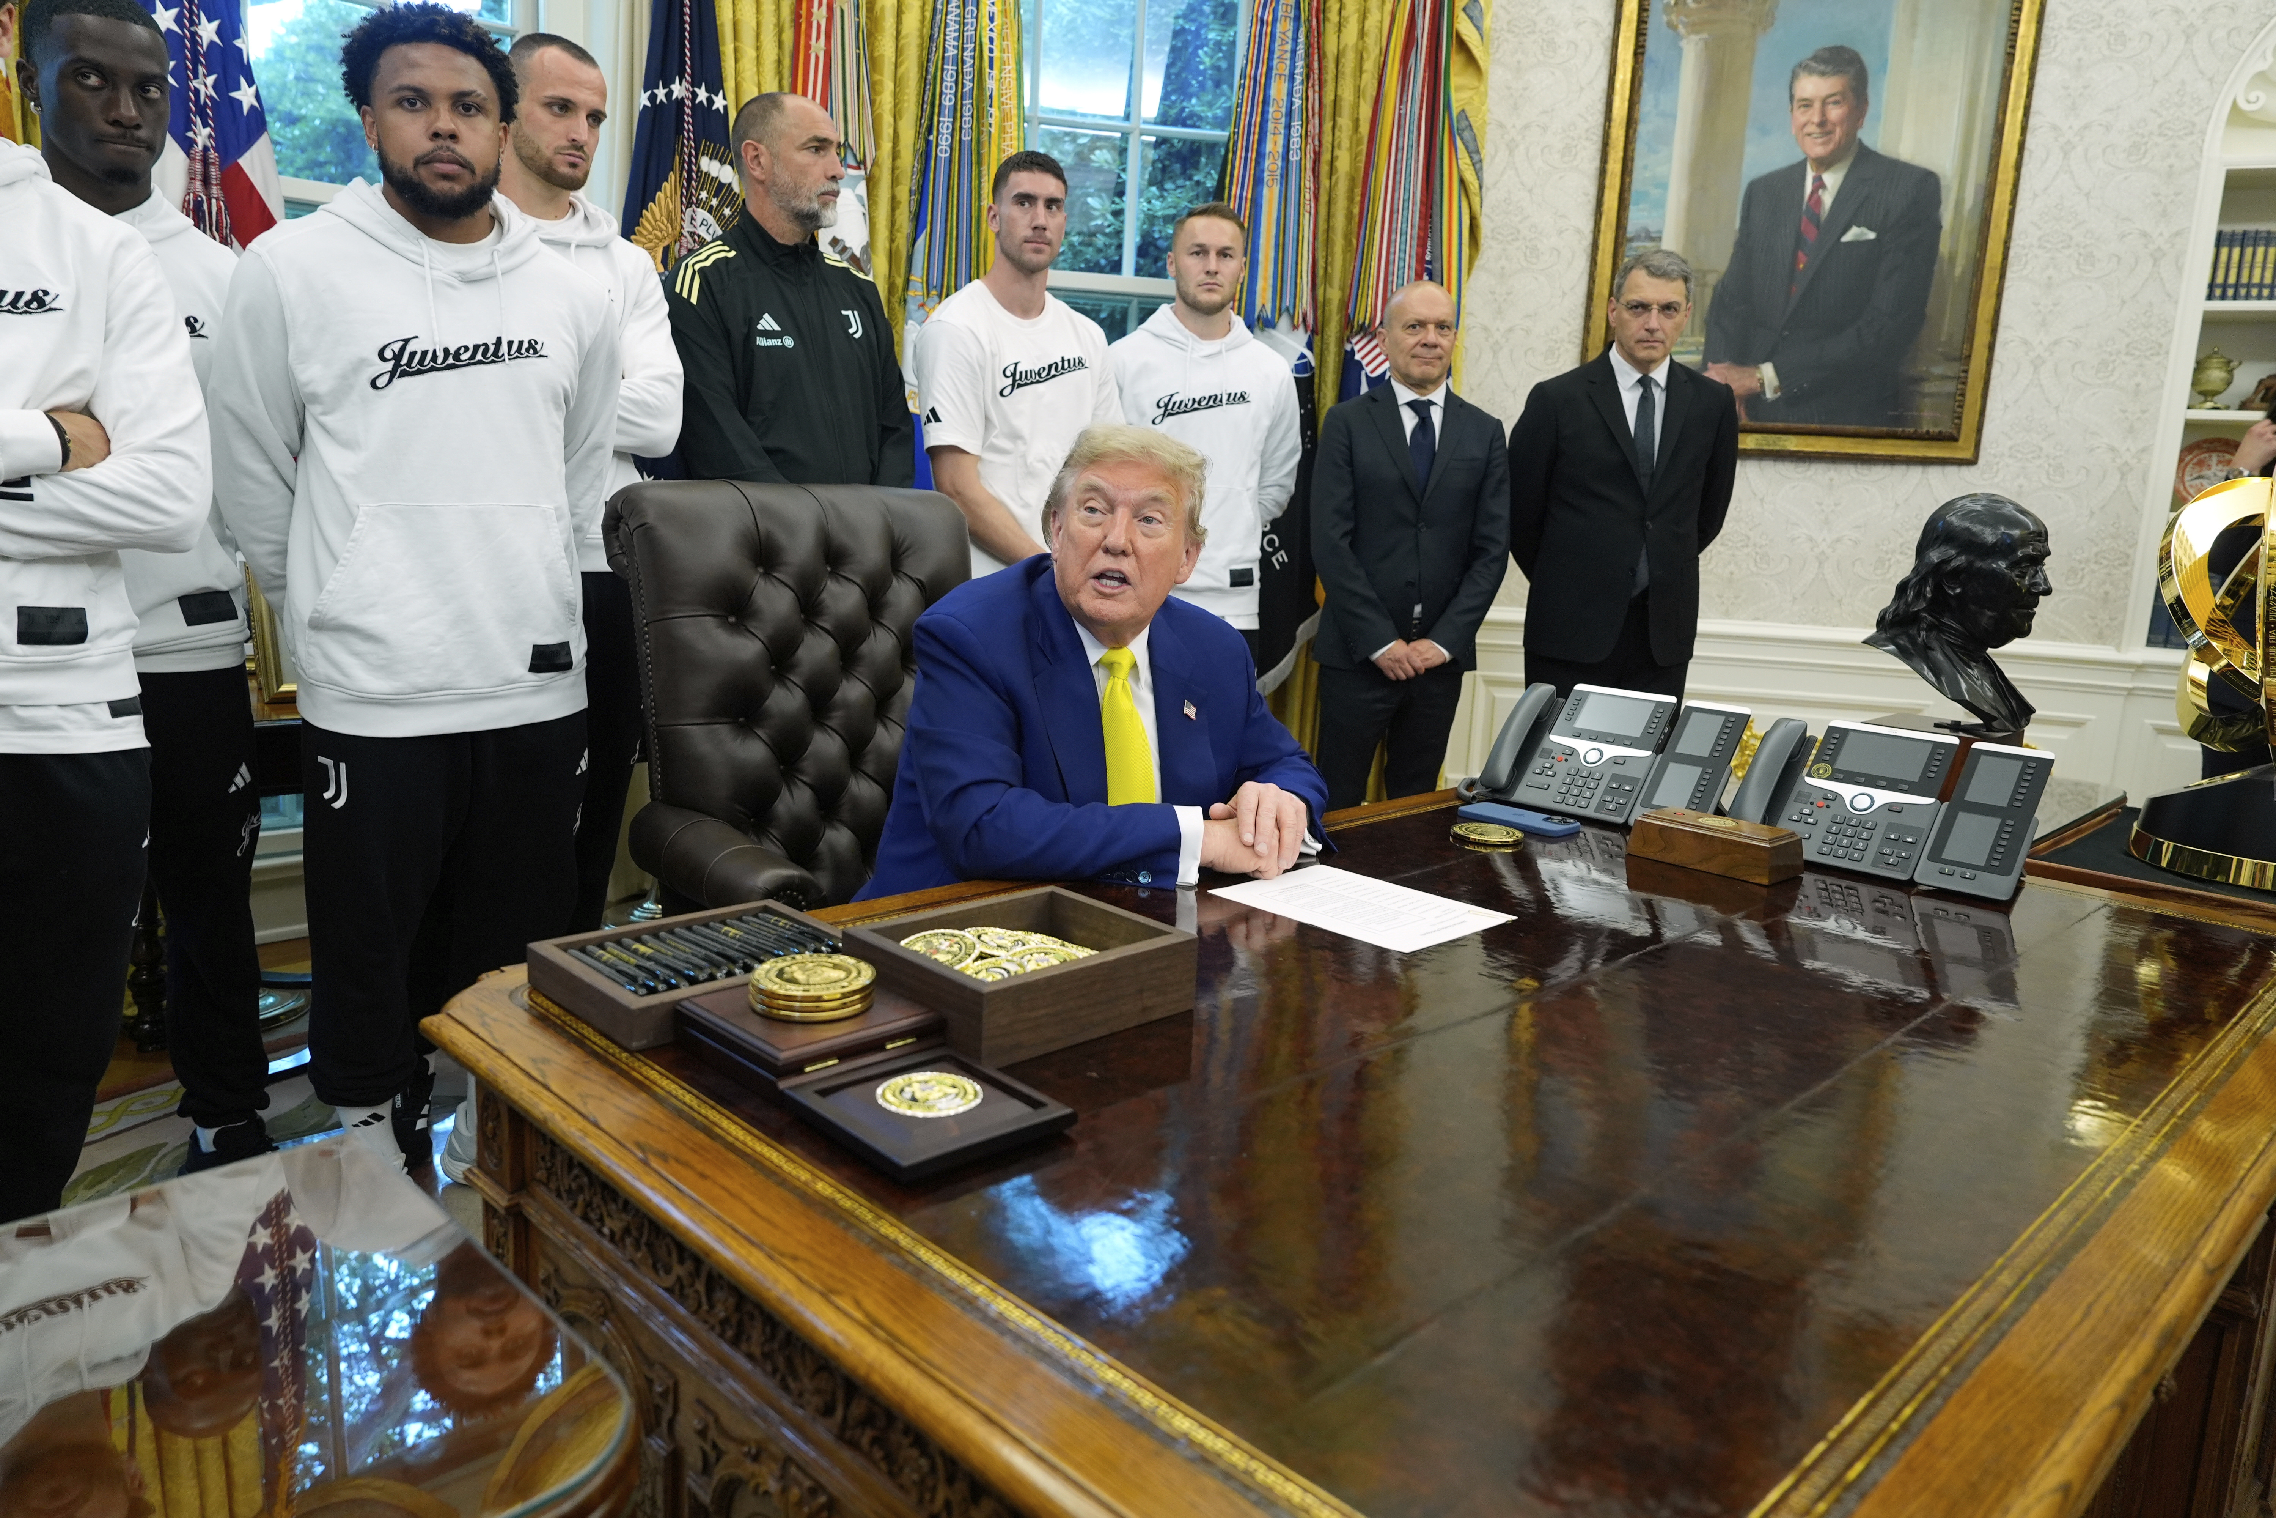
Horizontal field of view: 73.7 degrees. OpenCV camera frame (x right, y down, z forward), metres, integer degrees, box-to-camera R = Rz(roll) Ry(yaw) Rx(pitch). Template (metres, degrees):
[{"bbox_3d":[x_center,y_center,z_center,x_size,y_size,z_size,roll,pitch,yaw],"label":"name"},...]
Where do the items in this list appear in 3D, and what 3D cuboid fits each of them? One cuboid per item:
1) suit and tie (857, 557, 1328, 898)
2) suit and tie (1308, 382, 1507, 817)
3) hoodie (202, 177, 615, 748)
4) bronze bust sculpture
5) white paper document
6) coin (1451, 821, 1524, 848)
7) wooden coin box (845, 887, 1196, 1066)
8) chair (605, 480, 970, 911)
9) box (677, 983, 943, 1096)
[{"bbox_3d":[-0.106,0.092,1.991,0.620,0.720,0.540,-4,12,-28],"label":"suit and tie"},{"bbox_3d":[0.595,-0.112,3.537,0.470,1.450,0.290,3,11,4],"label":"suit and tie"},{"bbox_3d":[-1.107,-0.460,2.395,0.580,0.810,0.320,-5,13,-35],"label":"hoodie"},{"bbox_3d":[1.344,-0.234,2.490,0.220,0.380,0.270,-7,14,-39],"label":"bronze bust sculpture"},{"bbox_3d":[0.256,0.167,1.743,0.279,0.002,0.216,13,15,43],"label":"white paper document"},{"bbox_3d":[0.487,0.103,2.114,0.097,0.008,0.097,2,11,0],"label":"coin"},{"bbox_3d":[-0.105,0.191,1.370,0.243,0.066,0.200,-8,15,-44],"label":"wooden coin box"},{"bbox_3d":[-0.372,0.219,2.386,0.700,1.260,0.750,-8,15,-44],"label":"chair"},{"bbox_3d":[-0.266,0.225,1.239,0.152,0.034,0.152,-8,15,-44],"label":"box"}]

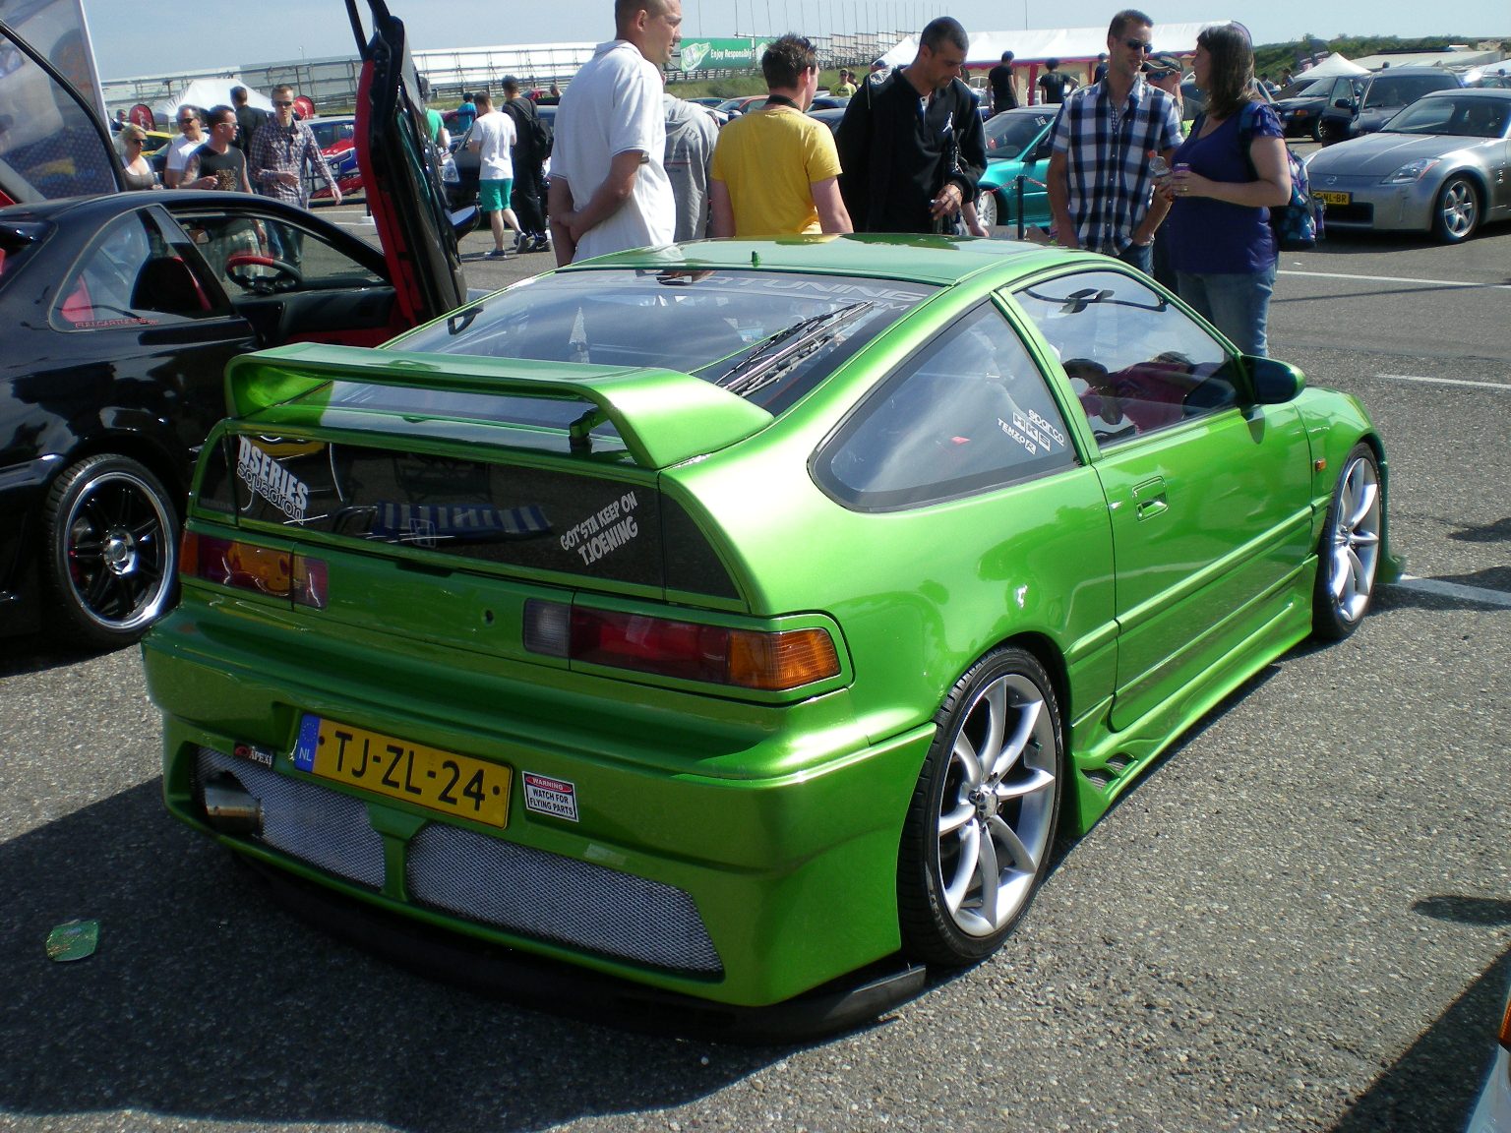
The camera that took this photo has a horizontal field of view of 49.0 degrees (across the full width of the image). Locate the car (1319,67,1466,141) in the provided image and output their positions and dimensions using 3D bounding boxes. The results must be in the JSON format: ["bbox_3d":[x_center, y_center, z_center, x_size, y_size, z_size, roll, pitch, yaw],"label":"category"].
[{"bbox_3d":[9.059,-6.149,22.880,1.700,1.400,4.000,4,16,20],"label":"car"}]

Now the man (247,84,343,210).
[{"bbox_3d":[-3.603,-2.825,12.939,0.660,1.800,0.440,-11,18,-30],"label":"man"}]

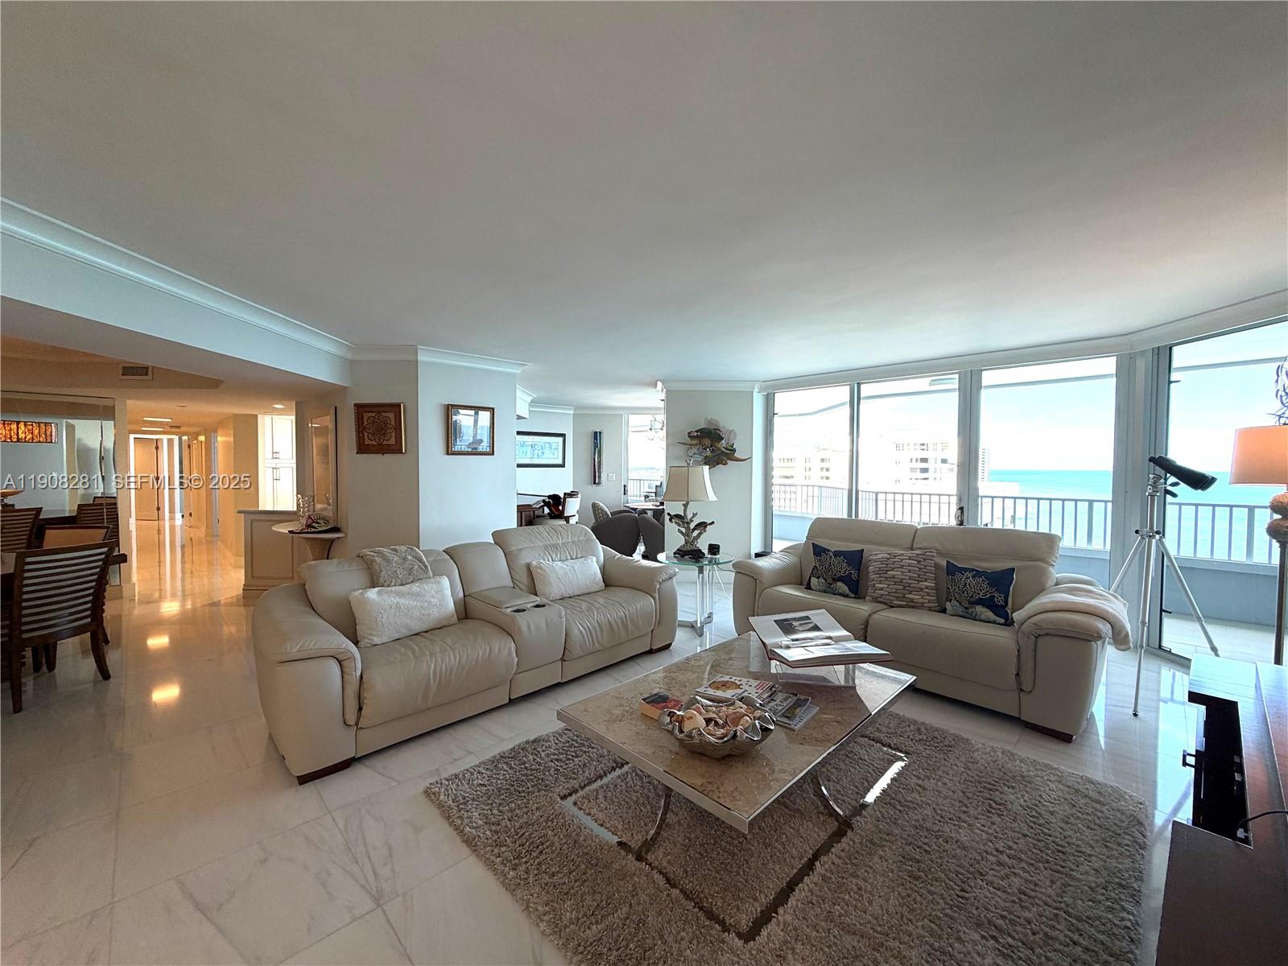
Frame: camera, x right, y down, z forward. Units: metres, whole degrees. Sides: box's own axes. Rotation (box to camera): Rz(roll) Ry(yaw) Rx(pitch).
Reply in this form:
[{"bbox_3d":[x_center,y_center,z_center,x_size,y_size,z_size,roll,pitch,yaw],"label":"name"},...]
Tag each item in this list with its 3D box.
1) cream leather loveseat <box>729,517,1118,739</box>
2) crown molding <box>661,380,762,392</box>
[{"bbox_3d":[1.845,0.796,3.716,1.030,0.970,2.300,-1,2,-41],"label":"cream leather loveseat"},{"bbox_3d":[0.797,-1.146,6.162,1.178,0.120,0.100,0,2,0],"label":"crown molding"}]

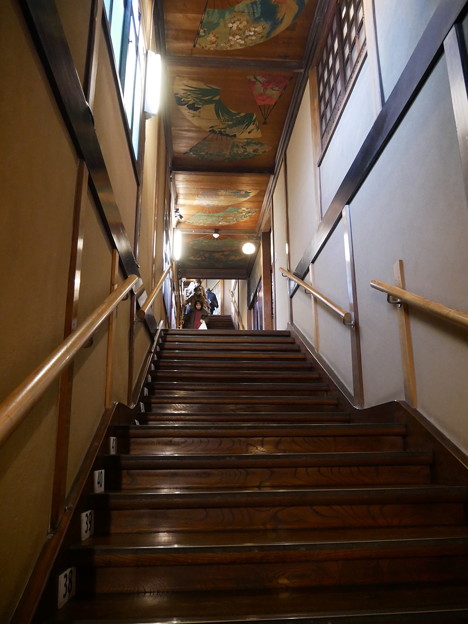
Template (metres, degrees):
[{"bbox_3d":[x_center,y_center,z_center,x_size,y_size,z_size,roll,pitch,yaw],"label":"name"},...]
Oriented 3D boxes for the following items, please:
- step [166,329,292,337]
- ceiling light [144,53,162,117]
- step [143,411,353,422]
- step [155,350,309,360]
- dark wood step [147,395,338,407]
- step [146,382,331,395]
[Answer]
[{"bbox_3d":[-0.120,0.361,6.945,1.753,0.157,0.315,1,-15,-5],"label":"step"},{"bbox_3d":[-0.797,-2.225,4.915,0.126,0.695,0.102,1,-15,-5],"label":"ceiling light"},{"bbox_3d":[0.087,0.941,4.285,1.753,0.157,0.315,1,-15,-5],"label":"step"},{"bbox_3d":[-0.043,0.579,5.948,1.753,0.157,0.315,1,-15,-5],"label":"step"},{"bbox_3d":[0.061,0.869,4.618,1.753,0.157,0.315,1,-15,-5],"label":"dark wood step"},{"bbox_3d":[0.035,0.796,4.950,1.753,0.157,0.315,1,-15,-5],"label":"step"}]

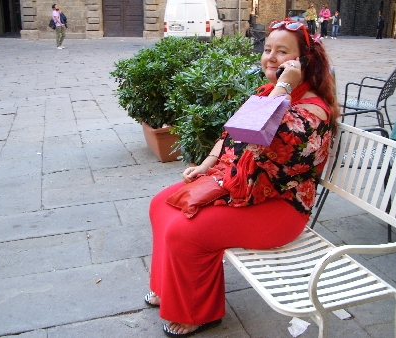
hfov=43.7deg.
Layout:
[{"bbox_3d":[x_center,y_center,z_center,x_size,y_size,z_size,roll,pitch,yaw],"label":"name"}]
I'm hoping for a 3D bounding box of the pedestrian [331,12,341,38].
[{"bbox_3d":[6.998,-7.251,24.976,0.500,1.340,0.350,2,18,5],"label":"pedestrian"}]

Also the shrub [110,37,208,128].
[{"bbox_3d":[-0.330,-0.839,4.747,1.000,0.860,0.950,0,17,0],"label":"shrub"}]

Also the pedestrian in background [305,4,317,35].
[{"bbox_3d":[5.742,-7.487,25.006,0.520,1.660,0.400,-2,18,-5],"label":"pedestrian in background"}]

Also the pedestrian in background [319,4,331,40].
[{"bbox_3d":[6.404,-7.393,24.826,0.550,1.670,0.400,9,19,25],"label":"pedestrian in background"}]

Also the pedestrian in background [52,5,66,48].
[{"bbox_3d":[-5.705,-5.828,20.286,0.600,1.750,0.520,2,18,5],"label":"pedestrian in background"}]

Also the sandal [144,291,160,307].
[{"bbox_3d":[-0.140,0.605,2.461,0.260,0.080,0.100,-5,18,-14],"label":"sandal"}]

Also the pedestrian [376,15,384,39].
[{"bbox_3d":[11.138,-8.812,30.250,0.420,1.730,0.500,-3,18,-8],"label":"pedestrian"}]

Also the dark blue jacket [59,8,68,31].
[{"bbox_3d":[-5.461,-6.055,20.100,0.320,0.720,0.380,0,18,6],"label":"dark blue jacket"}]

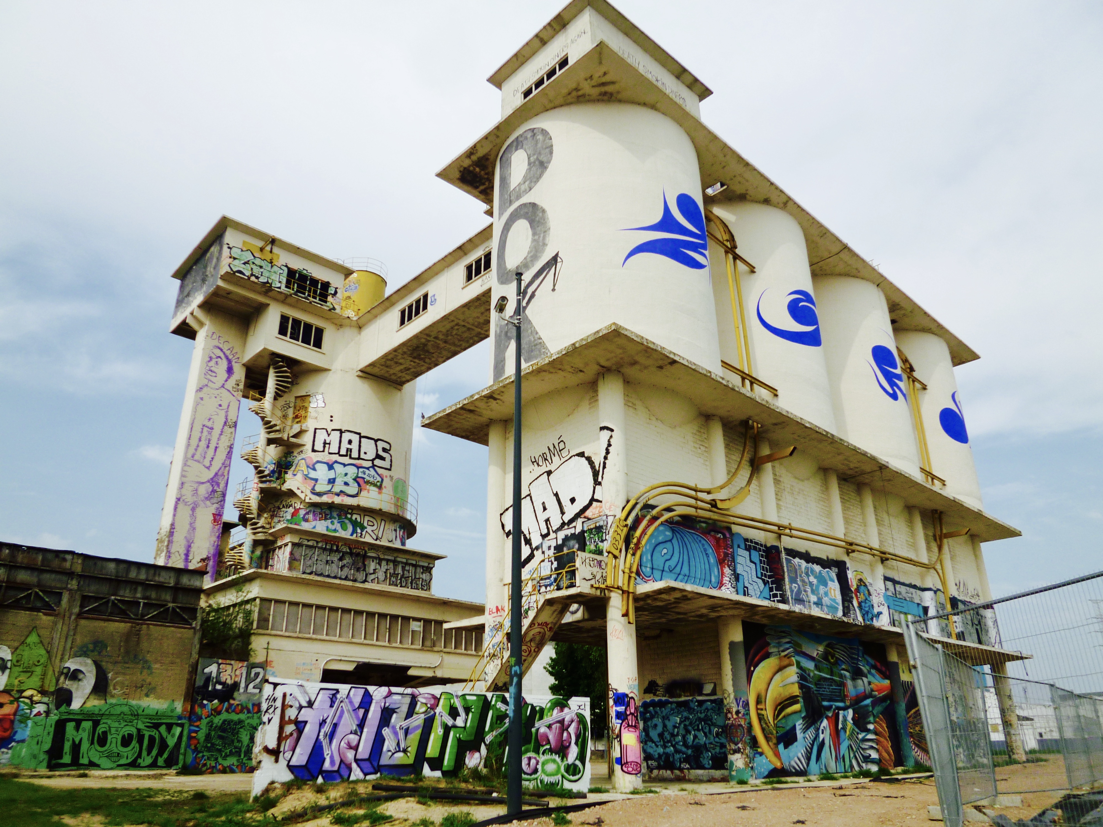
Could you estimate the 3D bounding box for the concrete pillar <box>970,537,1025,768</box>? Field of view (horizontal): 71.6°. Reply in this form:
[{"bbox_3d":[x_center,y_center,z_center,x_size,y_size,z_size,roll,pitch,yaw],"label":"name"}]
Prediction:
[{"bbox_3d":[21.900,11.223,37.692,0.679,10.632,0.679,20,-30,-40],"label":"concrete pillar"}]

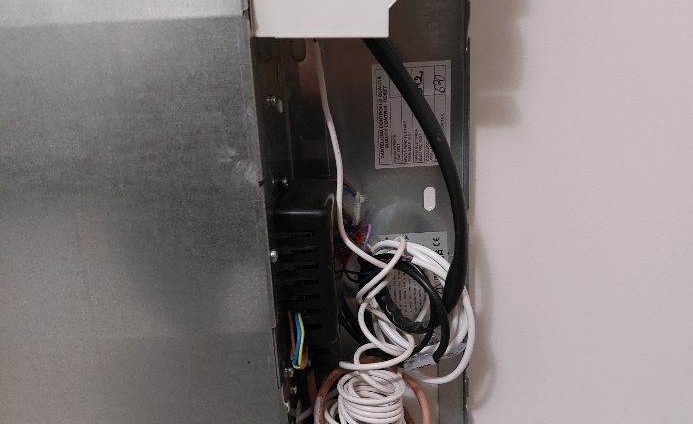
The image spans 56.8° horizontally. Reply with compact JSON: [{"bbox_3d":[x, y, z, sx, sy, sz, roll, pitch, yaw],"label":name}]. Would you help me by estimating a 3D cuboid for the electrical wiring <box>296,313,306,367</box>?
[{"bbox_3d":[-0.031,0.089,0.450,0.007,0.041,0.012,-2,18,2],"label":"electrical wiring"}]

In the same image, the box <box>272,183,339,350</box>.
[{"bbox_3d":[-0.026,0.035,0.481,0.035,0.100,0.078,-2,18,2],"label":"box"}]

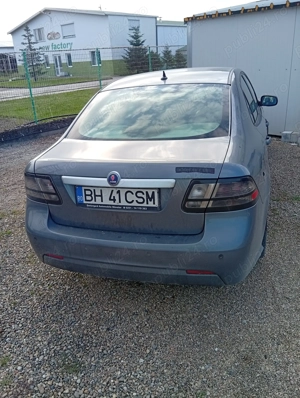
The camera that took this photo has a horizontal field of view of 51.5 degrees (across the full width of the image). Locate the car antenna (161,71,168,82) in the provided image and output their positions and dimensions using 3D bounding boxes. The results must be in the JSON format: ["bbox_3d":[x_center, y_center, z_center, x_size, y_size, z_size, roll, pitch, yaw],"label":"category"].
[{"bbox_3d":[0.124,-1.073,2.705,0.060,0.072,0.090,3,24,17],"label":"car antenna"}]

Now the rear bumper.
[{"bbox_3d":[-0.112,0.216,2.112,1.730,0.520,0.540,3,24,17],"label":"rear bumper"}]

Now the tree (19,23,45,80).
[{"bbox_3d":[-10.514,-12.813,27.427,2.150,4.517,2.150,-11,24,-16],"label":"tree"}]

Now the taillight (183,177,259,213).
[{"bbox_3d":[0.390,-0.043,1.713,0.415,0.207,0.210,3,24,17],"label":"taillight"}]

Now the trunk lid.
[{"bbox_3d":[-0.125,-0.132,2.014,1.220,0.445,0.560,3,24,17],"label":"trunk lid"}]

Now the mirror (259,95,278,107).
[{"bbox_3d":[1.426,-1.188,3.756,0.217,0.137,0.130,3,24,17],"label":"mirror"}]

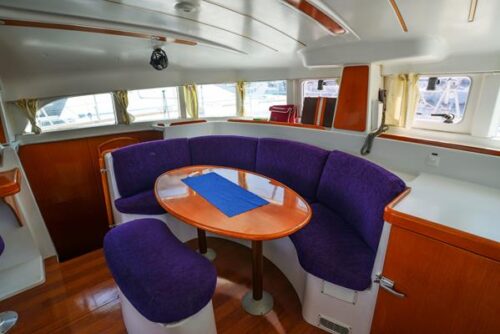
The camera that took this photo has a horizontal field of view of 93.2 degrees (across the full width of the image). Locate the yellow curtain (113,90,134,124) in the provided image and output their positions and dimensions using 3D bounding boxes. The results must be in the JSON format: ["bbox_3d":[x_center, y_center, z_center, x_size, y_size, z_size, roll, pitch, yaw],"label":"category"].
[{"bbox_3d":[-1.388,-0.653,2.592,0.180,0.360,0.090,-15,22,-36],"label":"yellow curtain"}]

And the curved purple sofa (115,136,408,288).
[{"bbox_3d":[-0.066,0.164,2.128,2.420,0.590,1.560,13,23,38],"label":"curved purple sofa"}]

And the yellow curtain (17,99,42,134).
[{"bbox_3d":[-2.000,-0.456,2.133,0.090,0.340,0.170,16,24,42],"label":"yellow curtain"}]

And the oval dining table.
[{"bbox_3d":[-0.177,0.513,1.776,0.800,0.745,1.270,-16,23,-38],"label":"oval dining table"}]

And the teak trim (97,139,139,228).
[{"bbox_3d":[-1.280,0.150,2.404,0.380,0.860,0.170,-12,18,-37],"label":"teak trim"}]

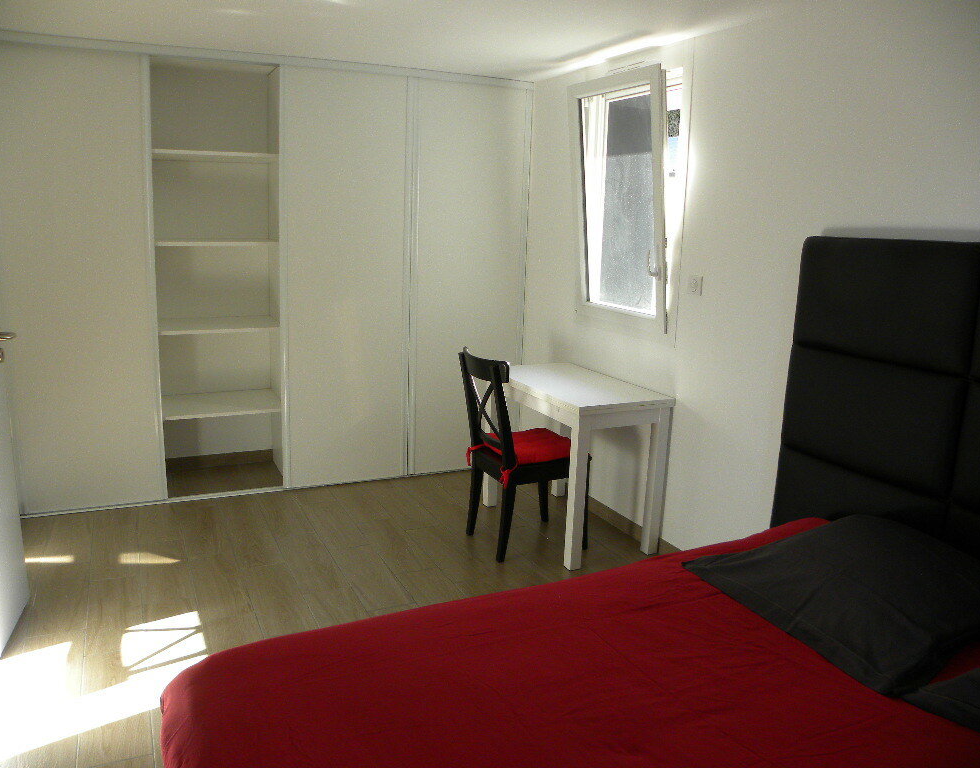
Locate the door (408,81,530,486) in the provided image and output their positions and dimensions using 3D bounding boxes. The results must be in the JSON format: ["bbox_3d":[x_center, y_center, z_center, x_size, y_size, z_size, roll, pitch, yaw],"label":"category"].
[{"bbox_3d":[-0.131,-0.577,4.496,0.710,2.200,0.050,-4,13,-24],"label":"door"}]

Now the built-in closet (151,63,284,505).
[{"bbox_3d":[-1.472,-0.541,4.180,0.610,2.190,0.550,-4,13,-24],"label":"built-in closet"}]

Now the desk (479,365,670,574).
[{"bbox_3d":[0.392,0.354,3.767,0.508,0.740,0.905,-4,13,-25],"label":"desk"}]

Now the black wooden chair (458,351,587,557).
[{"bbox_3d":[0.184,0.303,3.570,0.520,0.910,0.430,-4,13,-24],"label":"black wooden chair"}]

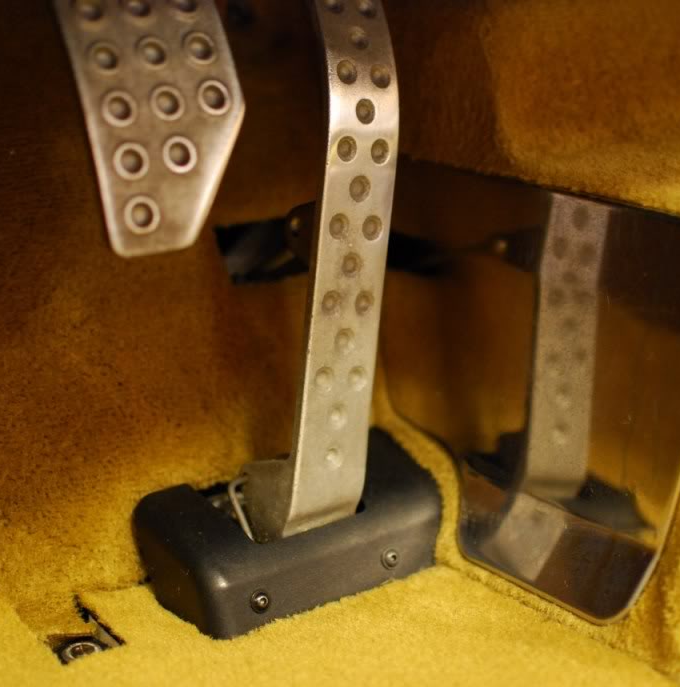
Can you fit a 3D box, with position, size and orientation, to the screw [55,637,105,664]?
[{"bbox_3d":[-0.122,0.145,0.700,0.019,0.008,0.019,-4,17,1],"label":"screw"}]

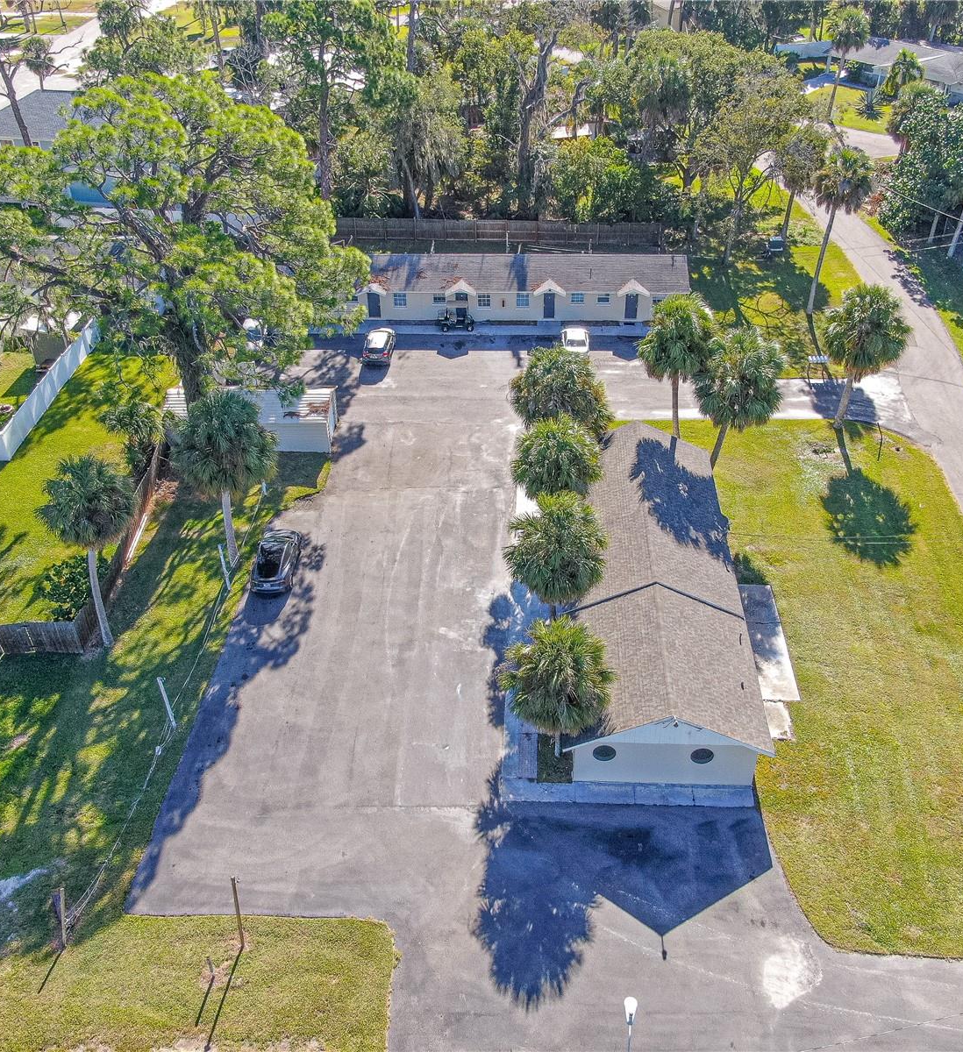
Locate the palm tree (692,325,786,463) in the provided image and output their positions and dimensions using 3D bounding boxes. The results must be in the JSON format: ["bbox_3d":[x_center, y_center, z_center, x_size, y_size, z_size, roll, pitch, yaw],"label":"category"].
[{"bbox_3d":[13.433,-5.979,55.915,4.900,9.100,4.900,-2,35,0],"label":"palm tree"}]

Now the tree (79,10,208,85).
[{"bbox_3d":[-45.545,-63.416,140.633,16.000,10.200,14.500,-2,35,0],"label":"tree"}]

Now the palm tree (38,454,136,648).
[{"bbox_3d":[-16.632,1.397,46.326,4.300,10.400,4.300,1,37,3],"label":"palm tree"}]

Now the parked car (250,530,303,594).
[{"bbox_3d":[-10.183,1.541,52.828,1.920,1.500,4.720,-2,36,0],"label":"parked car"}]

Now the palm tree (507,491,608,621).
[{"bbox_3d":[3.271,2.351,46.617,4.450,7.800,4.450,1,37,3],"label":"palm tree"}]

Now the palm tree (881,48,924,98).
[{"bbox_3d":[48.708,-52.395,122.091,4.594,5.600,4.594,1,36,3],"label":"palm tree"}]

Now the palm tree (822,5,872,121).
[{"bbox_3d":[39.146,-50.027,114.260,4.619,11.300,4.619,1,36,3],"label":"palm tree"}]

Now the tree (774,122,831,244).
[{"bbox_3d":[25.860,-27.861,85.865,4.445,9.100,4.445,1,36,3],"label":"tree"}]

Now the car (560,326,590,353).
[{"bbox_3d":[6.513,-12.855,72.904,1.830,1.450,4.750,1,35,4],"label":"car"}]

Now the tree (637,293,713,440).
[{"bbox_3d":[10.523,-8.027,58.212,4.400,10.000,4.400,-2,35,0],"label":"tree"}]

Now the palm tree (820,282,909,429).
[{"bbox_3d":[21.831,-9.661,61.075,5.100,8.900,5.100,-2,35,0],"label":"palm tree"}]

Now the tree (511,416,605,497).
[{"bbox_3d":[3.728,-2.553,53.469,4.600,6.700,4.600,-2,35,0],"label":"tree"}]

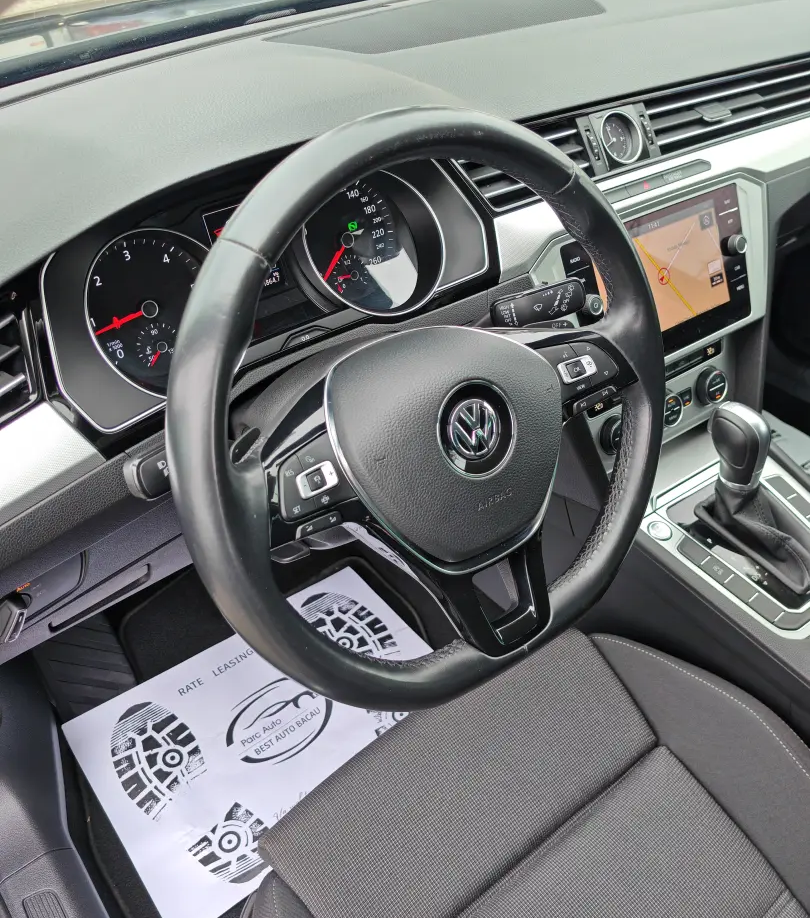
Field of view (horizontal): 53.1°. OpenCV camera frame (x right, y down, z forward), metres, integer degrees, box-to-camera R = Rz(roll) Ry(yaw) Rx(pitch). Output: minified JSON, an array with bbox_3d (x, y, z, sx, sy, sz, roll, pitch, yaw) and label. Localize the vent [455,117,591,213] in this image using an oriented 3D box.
[{"bbox_3d":[0.098,-0.255,0.713,0.155,0.056,0.030,-26,21,-29],"label":"vent"}]

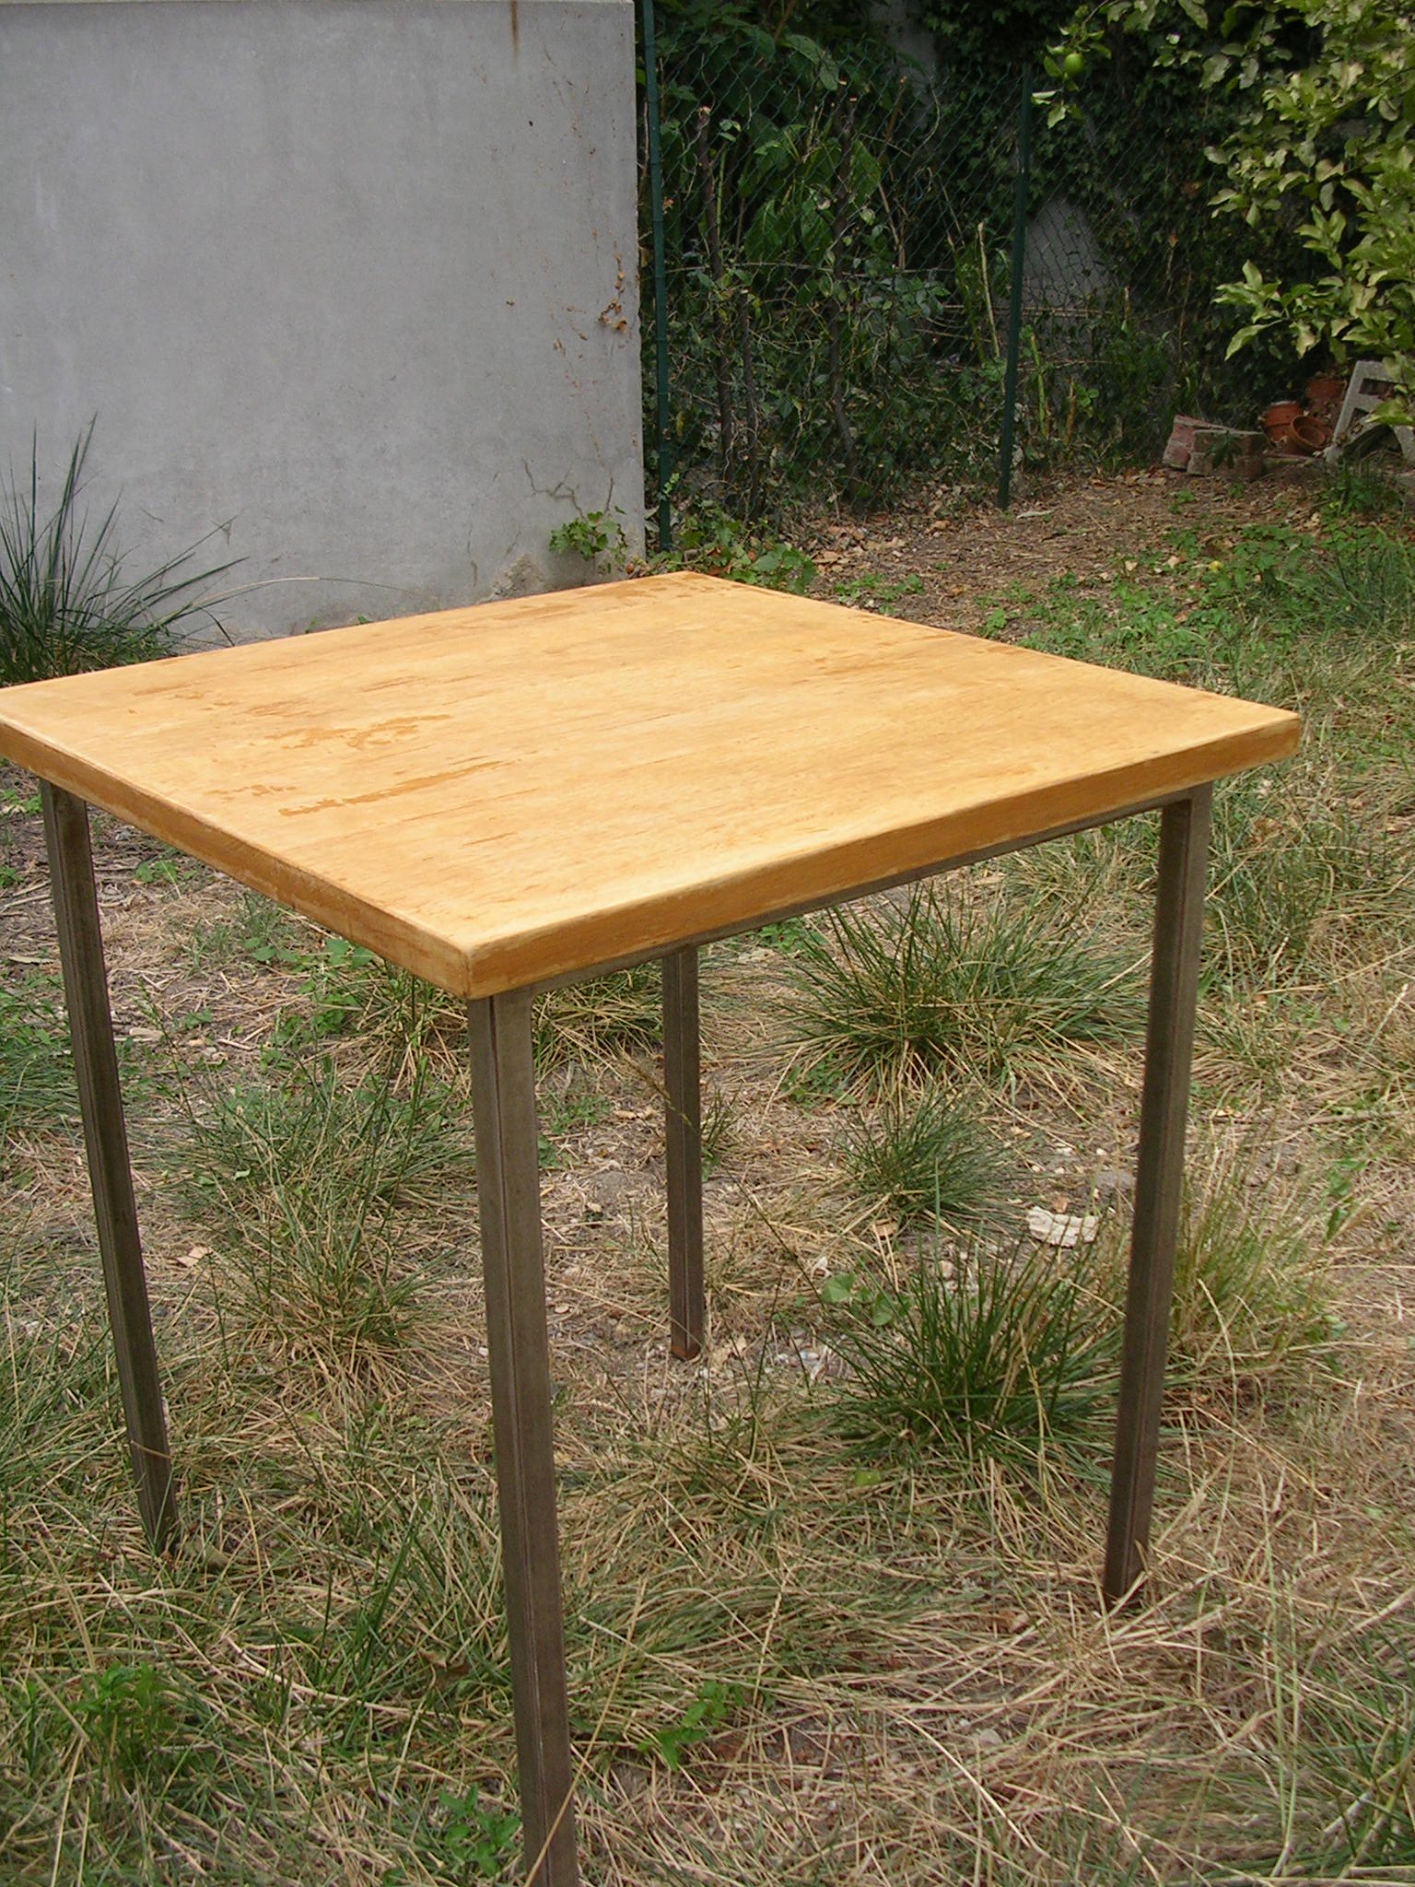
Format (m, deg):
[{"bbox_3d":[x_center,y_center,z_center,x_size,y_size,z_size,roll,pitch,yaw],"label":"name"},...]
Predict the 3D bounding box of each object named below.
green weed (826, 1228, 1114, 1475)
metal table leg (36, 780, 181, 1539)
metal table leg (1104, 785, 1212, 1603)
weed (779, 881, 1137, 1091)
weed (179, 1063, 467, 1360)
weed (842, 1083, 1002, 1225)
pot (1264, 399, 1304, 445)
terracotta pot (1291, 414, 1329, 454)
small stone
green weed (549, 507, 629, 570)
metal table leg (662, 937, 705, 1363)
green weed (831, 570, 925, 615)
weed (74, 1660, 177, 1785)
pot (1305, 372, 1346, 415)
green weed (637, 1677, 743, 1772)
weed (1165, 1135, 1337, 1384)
[{"bbox_3d":[0.274,0.376,2.045,0.310,0.180,0.270,-1,21,0],"label":"green weed"},{"bbox_3d":[-0.493,0.203,1.727,0.026,0.730,0.026,-17,27,-36],"label":"metal table leg"},{"bbox_3d":[0.356,0.225,1.652,0.026,0.730,0.026,-17,27,-36],"label":"metal table leg"},{"bbox_3d":[0.376,0.034,2.965,0.530,0.205,0.420,-1,21,0],"label":"weed"},{"bbox_3d":[-0.415,0.270,2.220,0.300,0.250,0.260,-1,21,0],"label":"weed"},{"bbox_3d":[0.237,0.227,2.306,0.170,0.120,0.165,2,21,6],"label":"weed"},{"bbox_3d":[2.330,-2.100,8.400,0.170,0.165,0.170,-1,21,0],"label":"pot"},{"bbox_3d":[1.981,-1.665,6.898,0.138,0.120,0.138,17,61,-6],"label":"terracotta pot"},{"bbox_3d":[0.381,0.303,2.223,0.074,0.028,0.050,3,21,10],"label":"small stone"},{"bbox_3d":[-0.321,-1.096,5.600,0.210,0.165,0.140,-2,21,-3],"label":"green weed"},{"bbox_3d":[-0.025,0.062,1.891,0.025,0.722,0.025,-17,26,-36],"label":"metal table leg"},{"bbox_3d":[0.427,-0.879,5.200,0.240,0.075,0.200,1,21,5],"label":"green weed"},{"bbox_3d":[-0.414,0.552,1.474,0.066,0.066,0.060,-8,22,-18],"label":"weed"},{"bbox_3d":[2.105,-1.864,7.050,0.140,0.140,0.140,5,22,15],"label":"pot"},{"bbox_3d":[-0.013,0.602,1.620,0.083,0.050,0.070,-1,21,0],"label":"green weed"},{"bbox_3d":[0.553,0.314,2.145,0.205,0.220,0.180,-1,21,0],"label":"weed"}]

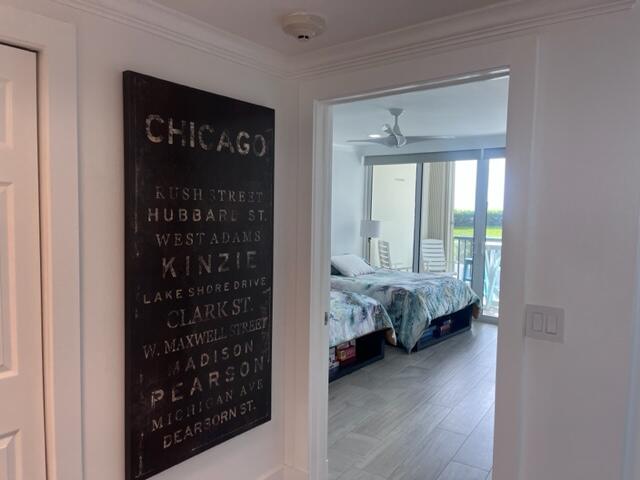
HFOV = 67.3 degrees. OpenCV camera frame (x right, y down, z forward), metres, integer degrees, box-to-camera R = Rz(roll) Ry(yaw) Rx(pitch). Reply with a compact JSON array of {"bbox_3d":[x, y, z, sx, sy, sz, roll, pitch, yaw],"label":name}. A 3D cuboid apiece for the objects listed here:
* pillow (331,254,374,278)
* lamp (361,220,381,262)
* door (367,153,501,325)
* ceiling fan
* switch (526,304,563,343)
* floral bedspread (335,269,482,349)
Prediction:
[{"bbox_3d":[0.429,0.310,6.634,0.460,0.170,0.620,40,25,30],"label":"pillow"},{"bbox_3d":[0.788,0.075,7.553,0.340,0.770,0.340,4,4,38],"label":"lamp"},{"bbox_3d":[1.811,-0.080,7.156,2.700,2.430,0.130,4,4,38],"label":"door"},{"bbox_3d":[0.805,-1.193,5.136,1.280,0.410,1.250,4,4,38],"label":"ceiling fan"},{"bbox_3d":[0.771,0.288,1.654,0.118,0.117,0.012,4,4,38],"label":"switch"},{"bbox_3d":[0.790,0.756,6.302,2.000,0.680,1.780,4,4,38],"label":"floral bedspread"}]

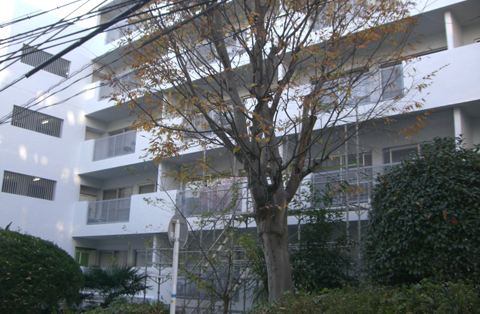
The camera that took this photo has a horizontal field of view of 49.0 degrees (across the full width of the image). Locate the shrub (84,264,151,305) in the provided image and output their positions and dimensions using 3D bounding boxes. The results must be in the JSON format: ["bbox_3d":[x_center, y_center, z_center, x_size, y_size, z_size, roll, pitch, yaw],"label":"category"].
[{"bbox_3d":[-3.670,4.005,15.582,1.960,1.559,1.760,-10,-18,38],"label":"shrub"}]

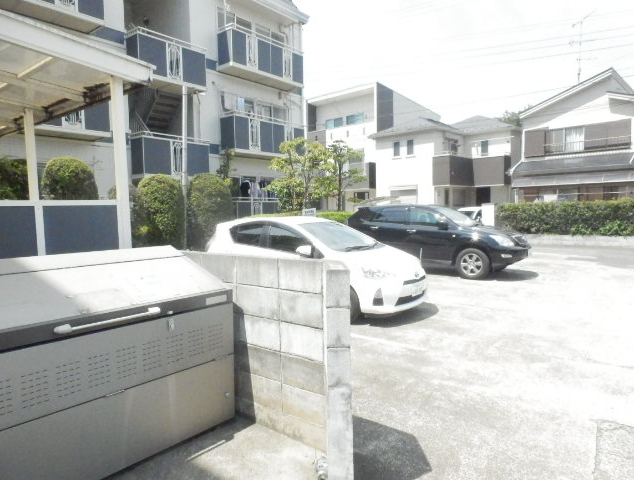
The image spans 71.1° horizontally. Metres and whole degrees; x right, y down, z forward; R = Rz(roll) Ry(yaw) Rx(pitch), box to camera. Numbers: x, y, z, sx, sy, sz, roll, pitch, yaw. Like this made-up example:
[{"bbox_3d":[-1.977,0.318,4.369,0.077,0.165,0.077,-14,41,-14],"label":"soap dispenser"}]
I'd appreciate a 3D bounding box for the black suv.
[{"bbox_3d":[3.009,-0.074,11.511,4.735,1.680,1.845,3,6,42],"label":"black suv"}]

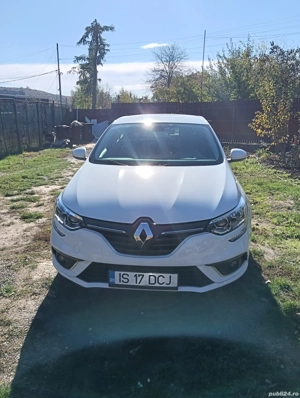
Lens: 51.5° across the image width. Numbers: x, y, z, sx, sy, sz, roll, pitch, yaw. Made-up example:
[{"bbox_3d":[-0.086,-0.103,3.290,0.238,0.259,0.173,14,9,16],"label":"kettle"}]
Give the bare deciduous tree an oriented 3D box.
[{"bbox_3d":[1.819,-12.584,32.706,3.960,7.000,3.960,0,18,0],"label":"bare deciduous tree"}]

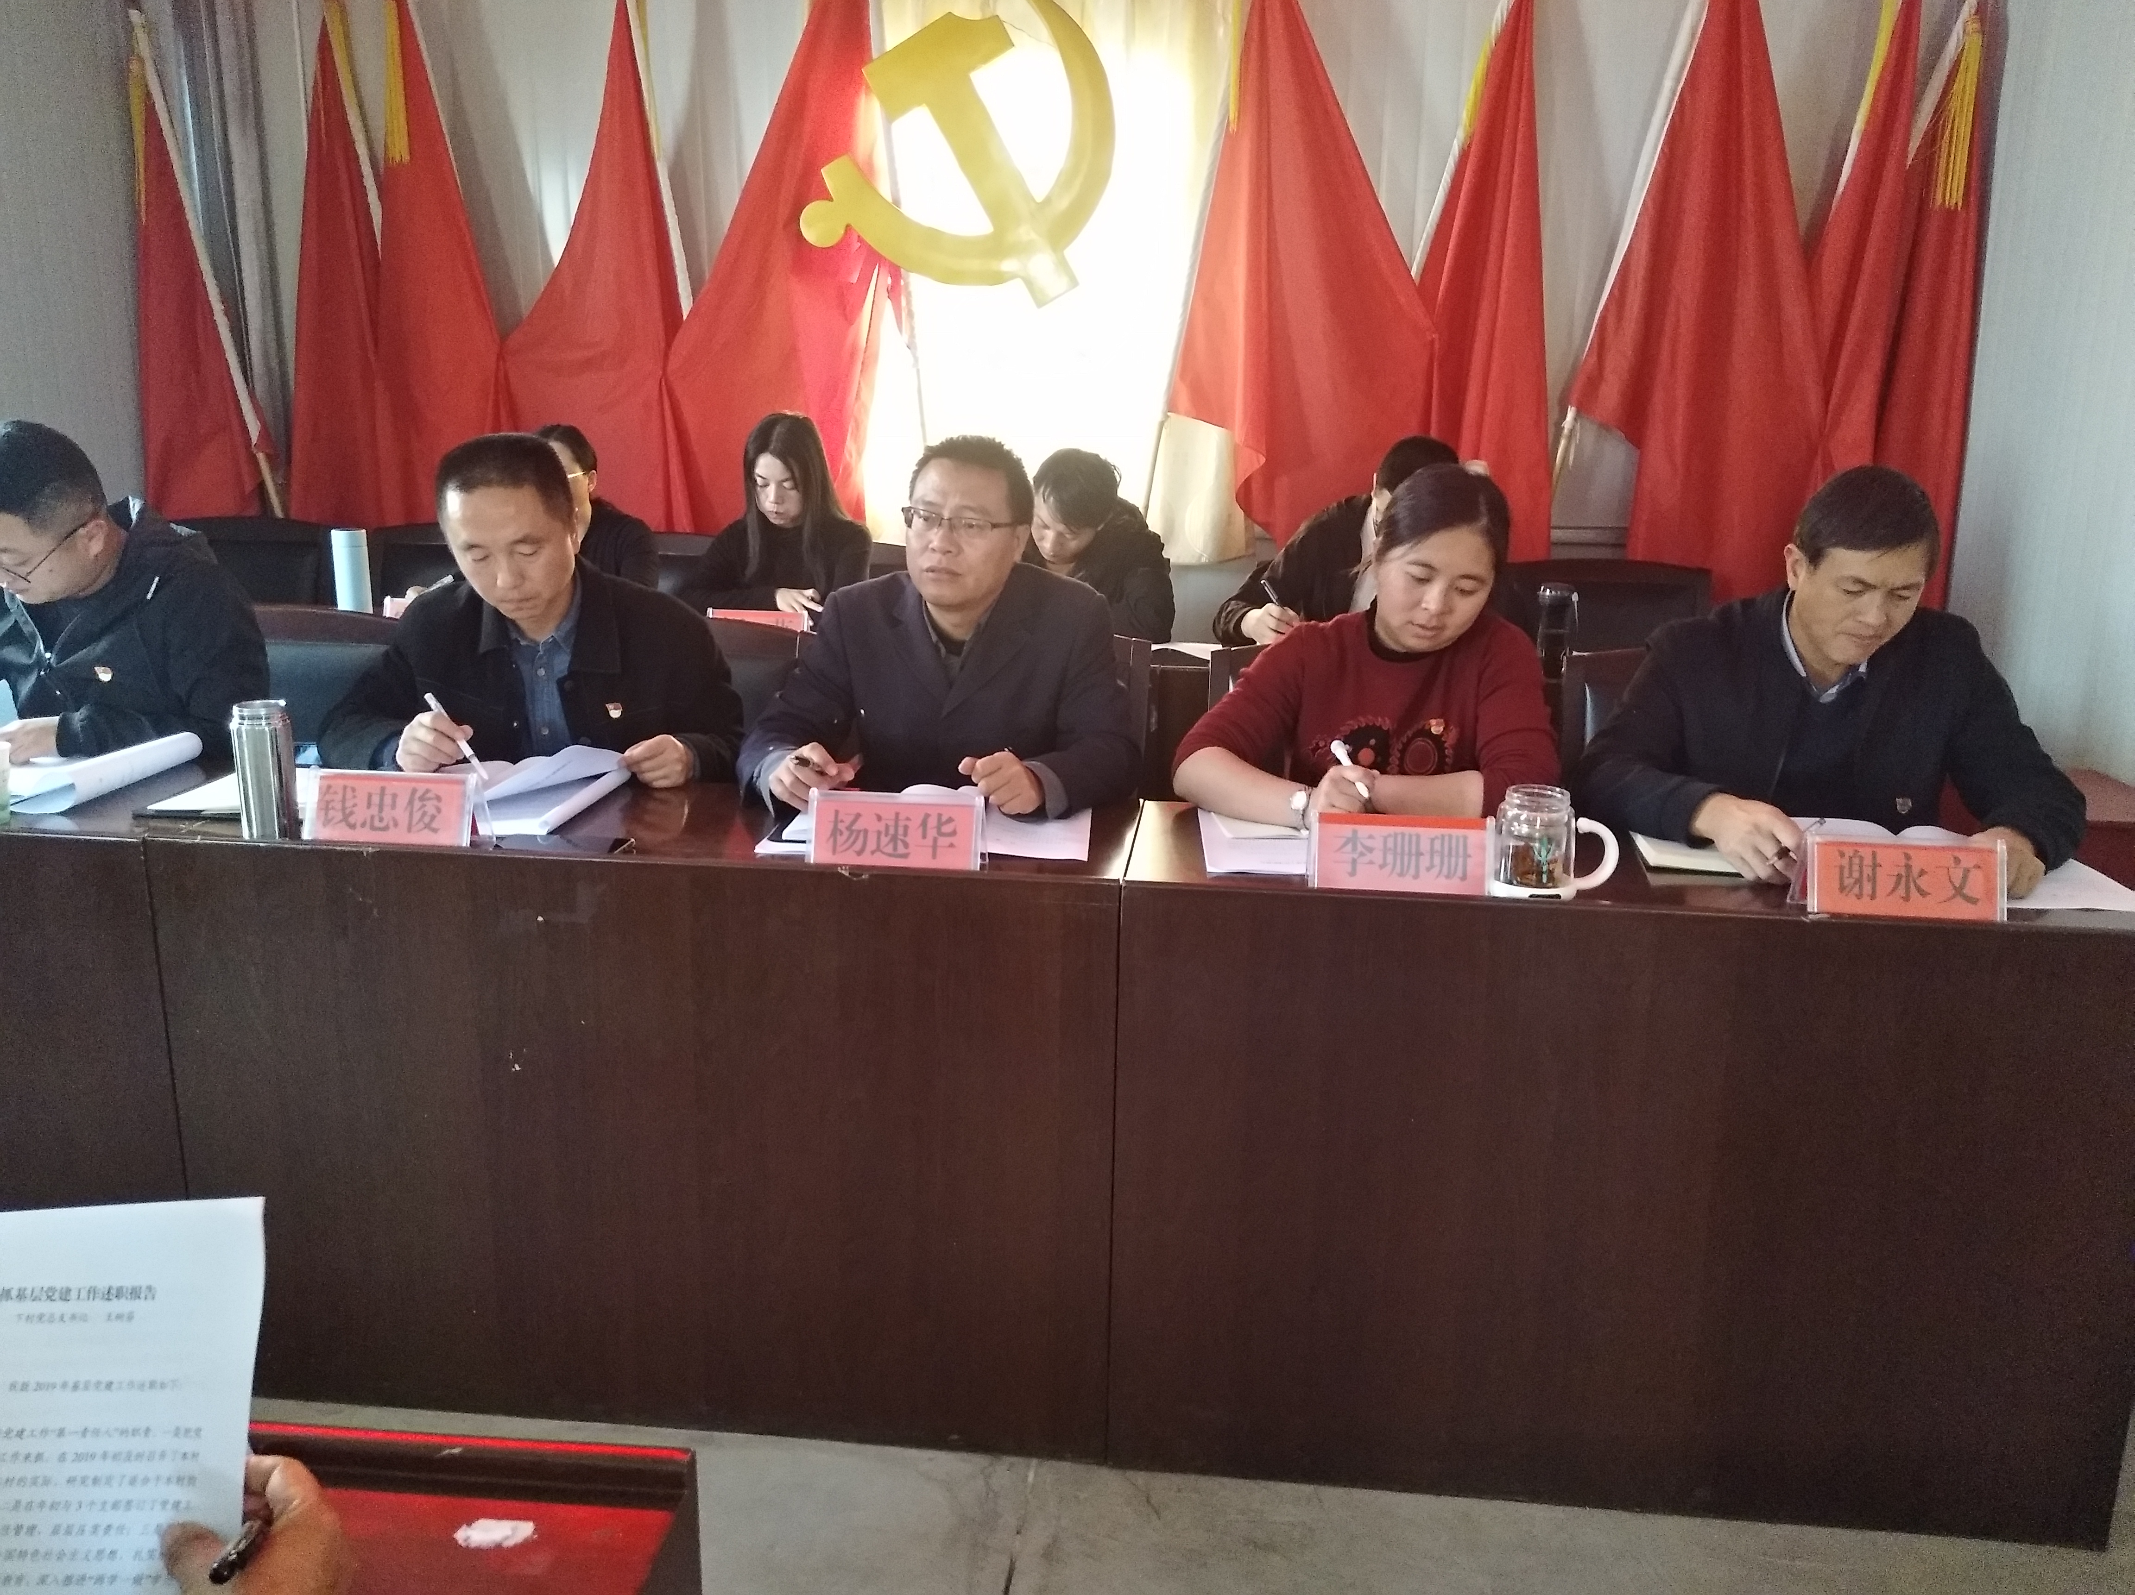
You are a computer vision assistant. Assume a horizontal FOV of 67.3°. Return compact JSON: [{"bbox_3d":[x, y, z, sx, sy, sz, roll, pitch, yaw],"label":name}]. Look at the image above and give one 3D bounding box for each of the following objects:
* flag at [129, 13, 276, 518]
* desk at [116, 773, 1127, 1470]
[{"bbox_3d":[-2.644,-1.452,4.862,0.460,1.700,0.260,2,13,6],"label":"flag"},{"bbox_3d":[-0.515,0.397,2.166,1.190,0.760,0.400,2,13,6],"label":"desk"}]

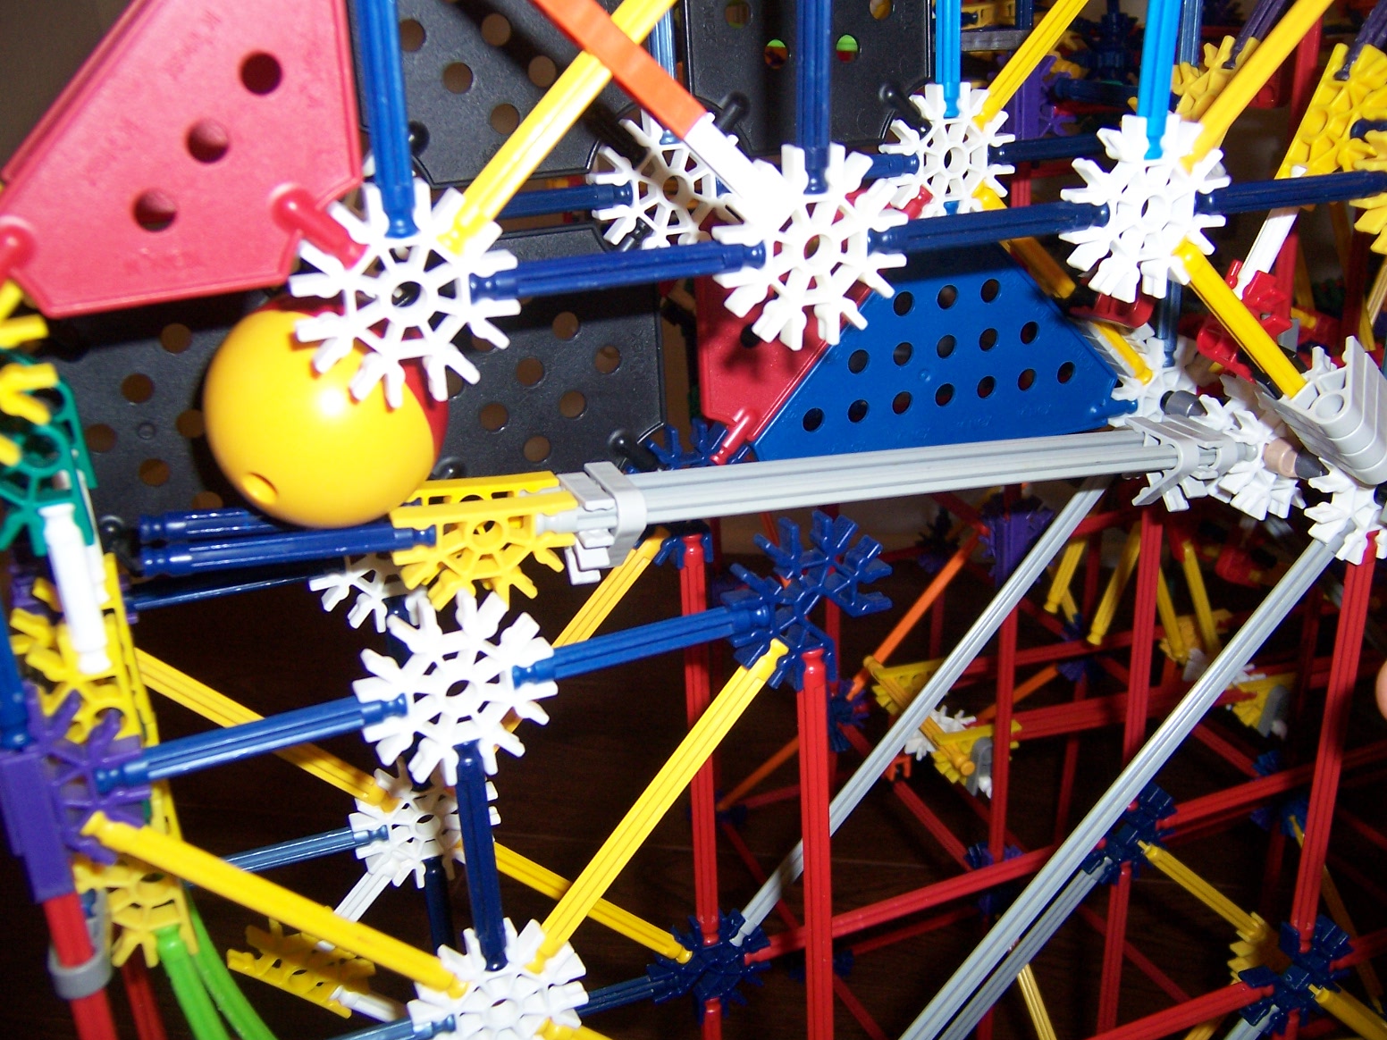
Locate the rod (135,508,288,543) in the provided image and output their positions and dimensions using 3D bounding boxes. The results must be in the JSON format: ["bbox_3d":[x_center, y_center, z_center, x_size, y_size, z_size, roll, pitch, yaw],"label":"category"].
[{"bbox_3d":[-0.081,-0.001,0.264,0.054,0.006,0.006,-6,21,-22],"label":"rod"}]

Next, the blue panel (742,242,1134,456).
[{"bbox_3d":[0.067,-0.047,0.345,0.123,0.066,0.006,-11,25,-20],"label":"blue panel"}]

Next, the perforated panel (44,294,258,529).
[{"bbox_3d":[-0.109,-0.021,0.287,0.064,0.064,0.005,-11,24,-19],"label":"perforated panel"}]

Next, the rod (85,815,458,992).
[{"bbox_3d":[-0.076,0.074,0.250,0.086,0.006,0.006,37,1,-30],"label":"rod"}]

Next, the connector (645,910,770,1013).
[{"bbox_3d":[0.005,0.132,0.390,0.037,0.037,0.006,-11,25,-20],"label":"connector"}]

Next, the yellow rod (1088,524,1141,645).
[{"bbox_3d":[0.184,0.011,0.557,0.006,0.086,0.006,9,15,-27],"label":"yellow rod"}]

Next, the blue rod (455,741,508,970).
[{"bbox_3d":[-0.042,0.067,0.263,0.006,0.054,0.006,-12,23,-20],"label":"blue rod"}]

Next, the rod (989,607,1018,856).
[{"bbox_3d":[0.120,0.081,0.512,0.006,0.130,0.006,-11,24,-19],"label":"rod"}]

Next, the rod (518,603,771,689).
[{"bbox_3d":[-0.009,0.025,0.264,0.054,0.006,0.006,-12,22,-21],"label":"rod"}]

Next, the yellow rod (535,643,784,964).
[{"bbox_3d":[-0.008,0.060,0.275,0.086,0.006,0.006,-51,30,2],"label":"yellow rod"}]

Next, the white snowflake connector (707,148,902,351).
[{"bbox_3d":[0.023,-0.051,0.242,0.037,0.037,0.006,-11,25,-20],"label":"white snowflake connector"}]

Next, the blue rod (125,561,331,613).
[{"bbox_3d":[-0.104,0.014,0.292,0.054,0.006,0.006,-11,23,-21],"label":"blue rod"}]

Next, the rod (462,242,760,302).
[{"bbox_3d":[-0.012,-0.044,0.232,0.054,0.006,0.006,-11,24,-19],"label":"rod"}]

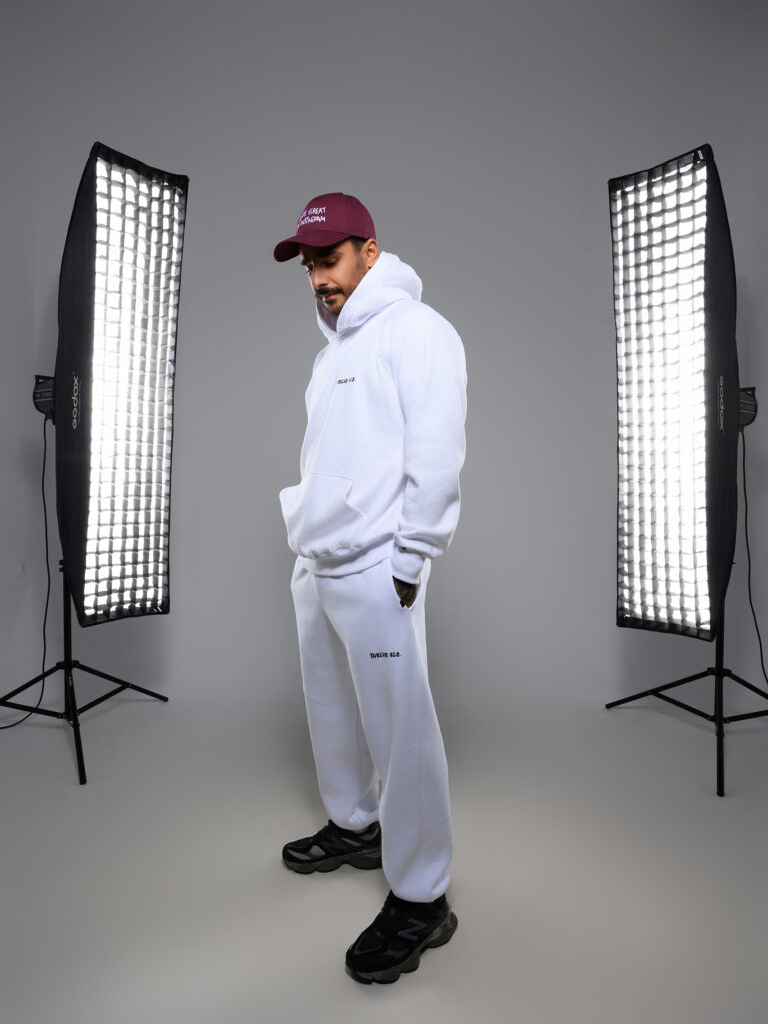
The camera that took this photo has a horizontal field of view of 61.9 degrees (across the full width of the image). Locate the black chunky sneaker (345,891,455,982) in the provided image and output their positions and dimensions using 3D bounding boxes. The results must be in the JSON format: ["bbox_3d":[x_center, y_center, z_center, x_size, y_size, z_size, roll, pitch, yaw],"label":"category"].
[{"bbox_3d":[0.040,0.935,1.438,0.298,0.140,0.118,-1,2,-36],"label":"black chunky sneaker"}]

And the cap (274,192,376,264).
[{"bbox_3d":[-0.148,-0.704,1.555,0.263,0.145,0.172,-14,9,-31],"label":"cap"}]

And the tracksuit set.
[{"bbox_3d":[-0.042,0.114,1.624,0.410,1.520,0.550,-1,2,-31],"label":"tracksuit set"}]

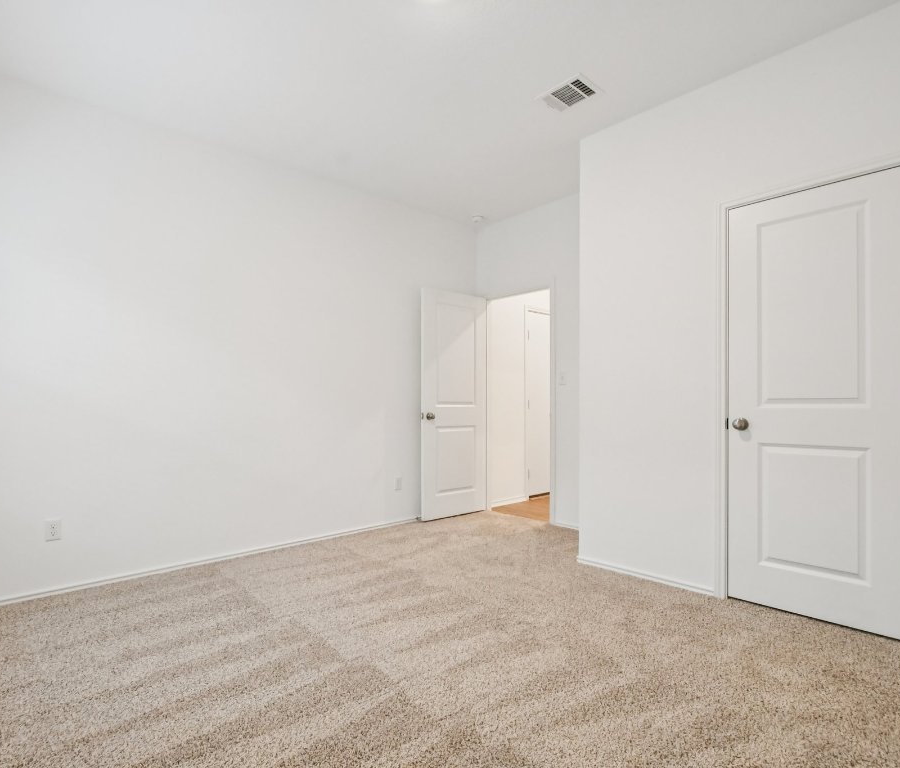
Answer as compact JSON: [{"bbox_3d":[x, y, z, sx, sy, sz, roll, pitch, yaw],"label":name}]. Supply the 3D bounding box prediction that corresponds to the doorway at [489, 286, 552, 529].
[{"bbox_3d":[0.625,0.197,4.400,0.740,2.040,0.120,-1,-2,42],"label":"doorway"}]

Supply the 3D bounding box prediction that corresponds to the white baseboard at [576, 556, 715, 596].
[{"bbox_3d":[1.113,1.120,2.830,0.790,0.055,0.016,-1,-2,43],"label":"white baseboard"}]

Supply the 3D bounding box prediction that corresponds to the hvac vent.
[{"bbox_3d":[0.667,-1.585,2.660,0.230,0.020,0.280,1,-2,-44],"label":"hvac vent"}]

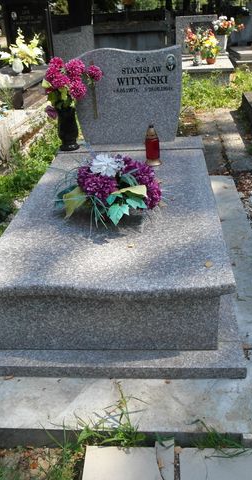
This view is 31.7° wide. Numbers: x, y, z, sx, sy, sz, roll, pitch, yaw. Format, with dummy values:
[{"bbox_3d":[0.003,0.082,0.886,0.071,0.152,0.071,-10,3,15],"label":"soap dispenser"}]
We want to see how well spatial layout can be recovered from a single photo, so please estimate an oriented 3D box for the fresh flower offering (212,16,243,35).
[{"bbox_3d":[1.694,-3.571,7.403,0.440,0.270,0.340,-1,29,6],"label":"fresh flower offering"}]

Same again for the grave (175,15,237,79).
[{"bbox_3d":[1.202,-2.957,7.047,0.950,1.080,1.600,-1,29,6],"label":"grave"}]

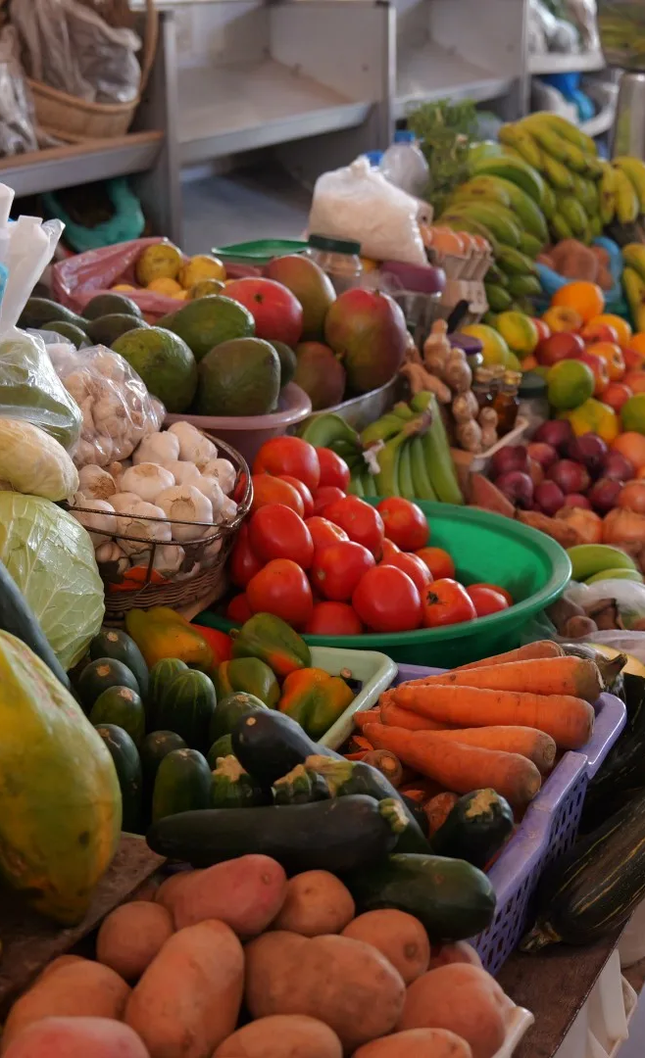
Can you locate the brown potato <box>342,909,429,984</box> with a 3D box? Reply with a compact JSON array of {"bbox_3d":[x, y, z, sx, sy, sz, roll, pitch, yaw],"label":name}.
[{"bbox_3d":[0.043,0.294,1.140,0.066,0.052,0.058,6,18,18],"label":"brown potato"}]

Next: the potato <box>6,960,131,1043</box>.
[{"bbox_3d":[-0.175,0.329,1.120,0.090,0.066,0.078,-10,21,-25],"label":"potato"}]

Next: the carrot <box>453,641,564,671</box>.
[{"bbox_3d":[0.148,0.132,1.497,0.155,0.035,0.035,-10,19,0],"label":"carrot"}]

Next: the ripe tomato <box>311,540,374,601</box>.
[{"bbox_3d":[0.021,0.044,1.720,0.067,0.063,0.067,-1,19,0],"label":"ripe tomato"}]

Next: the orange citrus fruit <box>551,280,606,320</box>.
[{"bbox_3d":[0.380,-0.329,2.420,0.080,0.078,0.080,-1,19,0],"label":"orange citrus fruit"}]

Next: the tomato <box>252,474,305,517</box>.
[{"bbox_3d":[-0.049,-0.031,1.720,0.067,0.060,0.067,-1,19,0],"label":"tomato"}]

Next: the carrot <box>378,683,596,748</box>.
[{"bbox_3d":[0.146,0.162,1.460,0.188,0.043,0.043,6,20,19],"label":"carrot"}]

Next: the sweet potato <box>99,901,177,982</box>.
[{"bbox_3d":[-0.129,0.291,1.150,0.060,0.057,0.070,-3,17,-9],"label":"sweet potato"}]

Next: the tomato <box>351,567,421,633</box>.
[{"bbox_3d":[0.062,0.069,1.610,0.070,0.066,0.070,-1,19,0],"label":"tomato"}]

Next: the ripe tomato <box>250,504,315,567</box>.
[{"bbox_3d":[-0.045,0.007,1.740,0.070,0.067,0.070,-1,19,0],"label":"ripe tomato"}]

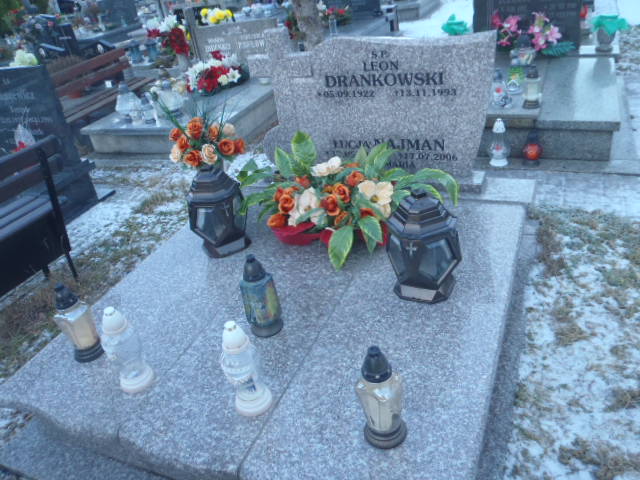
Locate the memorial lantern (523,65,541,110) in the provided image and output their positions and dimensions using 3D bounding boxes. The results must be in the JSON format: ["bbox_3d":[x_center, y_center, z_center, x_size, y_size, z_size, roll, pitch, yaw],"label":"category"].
[{"bbox_3d":[1.372,-0.997,3.330,0.110,0.253,0.110,6,33,24],"label":"memorial lantern"}]

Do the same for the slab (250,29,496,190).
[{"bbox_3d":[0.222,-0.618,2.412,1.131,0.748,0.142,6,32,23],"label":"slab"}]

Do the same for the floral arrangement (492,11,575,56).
[{"bbox_3d":[1.918,-1.855,4.650,0.660,0.360,0.380,5,31,24],"label":"floral arrangement"}]

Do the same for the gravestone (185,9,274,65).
[{"bbox_3d":[-0.819,-1.991,4.965,0.950,0.500,0.140,6,33,24],"label":"gravestone"}]

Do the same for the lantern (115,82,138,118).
[{"bbox_3d":[-1.938,-1.399,5.139,0.200,0.330,0.200,-16,29,-16],"label":"lantern"}]

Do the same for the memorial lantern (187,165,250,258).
[{"bbox_3d":[-0.414,-0.131,2.104,0.235,0.360,0.235,-19,31,-17],"label":"memorial lantern"}]

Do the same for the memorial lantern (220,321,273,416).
[{"bbox_3d":[-0.198,0.329,1.356,0.100,0.280,0.100,-15,30,-11],"label":"memorial lantern"}]

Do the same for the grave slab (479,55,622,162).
[{"bbox_3d":[1.546,-1.039,3.883,1.120,0.265,1.637,6,33,24],"label":"grave slab"}]

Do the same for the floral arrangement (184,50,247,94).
[{"bbox_3d":[-0.967,-1.558,4.829,0.500,0.270,0.380,-5,30,7],"label":"floral arrangement"}]

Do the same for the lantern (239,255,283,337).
[{"bbox_3d":[-0.173,0.149,1.486,0.100,0.252,0.100,6,34,24],"label":"lantern"}]

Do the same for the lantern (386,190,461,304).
[{"bbox_3d":[0.306,-0.009,1.549,0.215,0.320,0.215,6,34,24],"label":"lantern"}]

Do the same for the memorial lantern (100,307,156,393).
[{"bbox_3d":[-0.525,0.276,1.374,0.097,0.248,0.097,6,34,24],"label":"memorial lantern"}]

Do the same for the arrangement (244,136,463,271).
[{"bbox_3d":[0.105,-0.127,1.944,0.720,0.370,0.420,5,32,24],"label":"arrangement"}]

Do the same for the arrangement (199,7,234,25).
[{"bbox_3d":[-1.372,-2.926,6.928,0.500,0.340,0.400,5,31,24],"label":"arrangement"}]

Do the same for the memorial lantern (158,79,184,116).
[{"bbox_3d":[-1.435,-1.370,4.939,0.200,0.330,0.200,-14,28,-12],"label":"memorial lantern"}]

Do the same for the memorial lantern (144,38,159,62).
[{"bbox_3d":[-2.213,-2.489,6.800,0.160,0.310,0.160,-15,28,-13],"label":"memorial lantern"}]

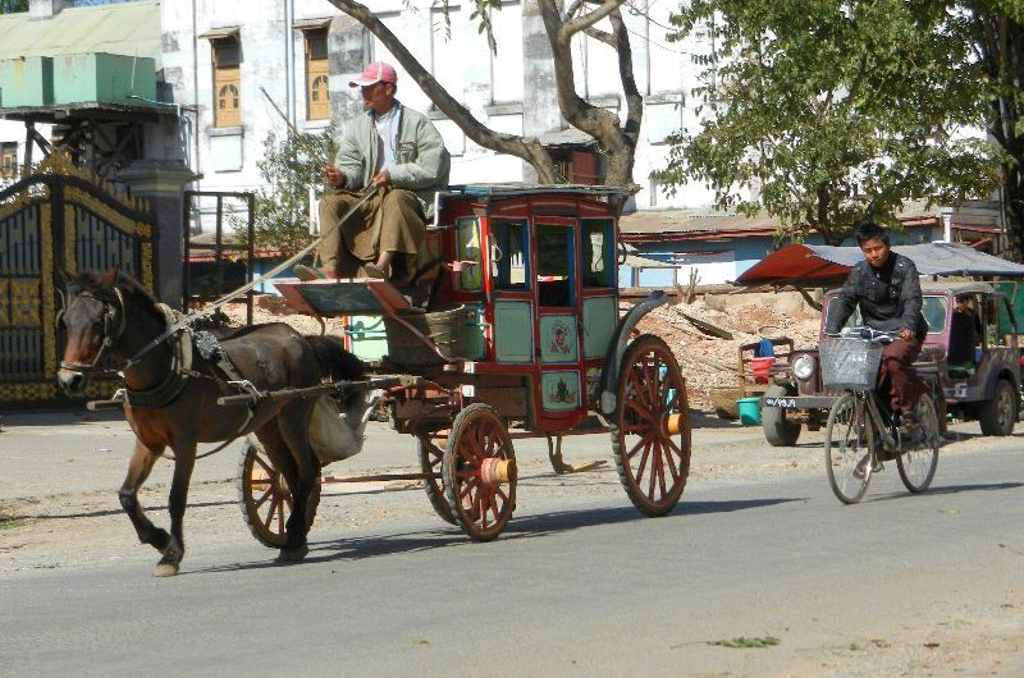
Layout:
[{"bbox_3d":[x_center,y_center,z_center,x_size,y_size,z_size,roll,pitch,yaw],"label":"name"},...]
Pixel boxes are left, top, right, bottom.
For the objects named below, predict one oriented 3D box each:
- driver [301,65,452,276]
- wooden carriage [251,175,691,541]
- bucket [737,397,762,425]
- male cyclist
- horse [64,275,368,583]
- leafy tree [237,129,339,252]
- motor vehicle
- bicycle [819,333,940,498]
[{"bbox_3d":[-0.740,-0.910,17.000,0.580,1.200,0.720,-1,1,33],"label":"driver"},{"bbox_3d":[-0.190,0.110,17.980,1.620,2.000,3.050,-2,1,29],"label":"wooden carriage"},{"bbox_3d":[2.690,0.810,35.000,0.350,0.310,0.350,-1,0,0],"label":"bucket"},{"bbox_3d":[2.330,0.060,19.650,0.500,1.550,0.680,-1,1,30],"label":"male cyclist"},{"bbox_3d":[-1.480,0.395,15.750,0.500,1.500,2.050,-1,1,32],"label":"horse"},{"bbox_3d":[-3.750,-1.300,53.000,2.000,4.400,2.000,-1,0,0],"label":"leafy tree"},{"bbox_3d":[3.840,0.230,31.700,1.520,1.620,3.150,-1,1,31],"label":"motor vehicle"},{"bbox_3d":[2.335,0.460,19.670,0.550,1.070,1.750,-1,1,30],"label":"bicycle"}]

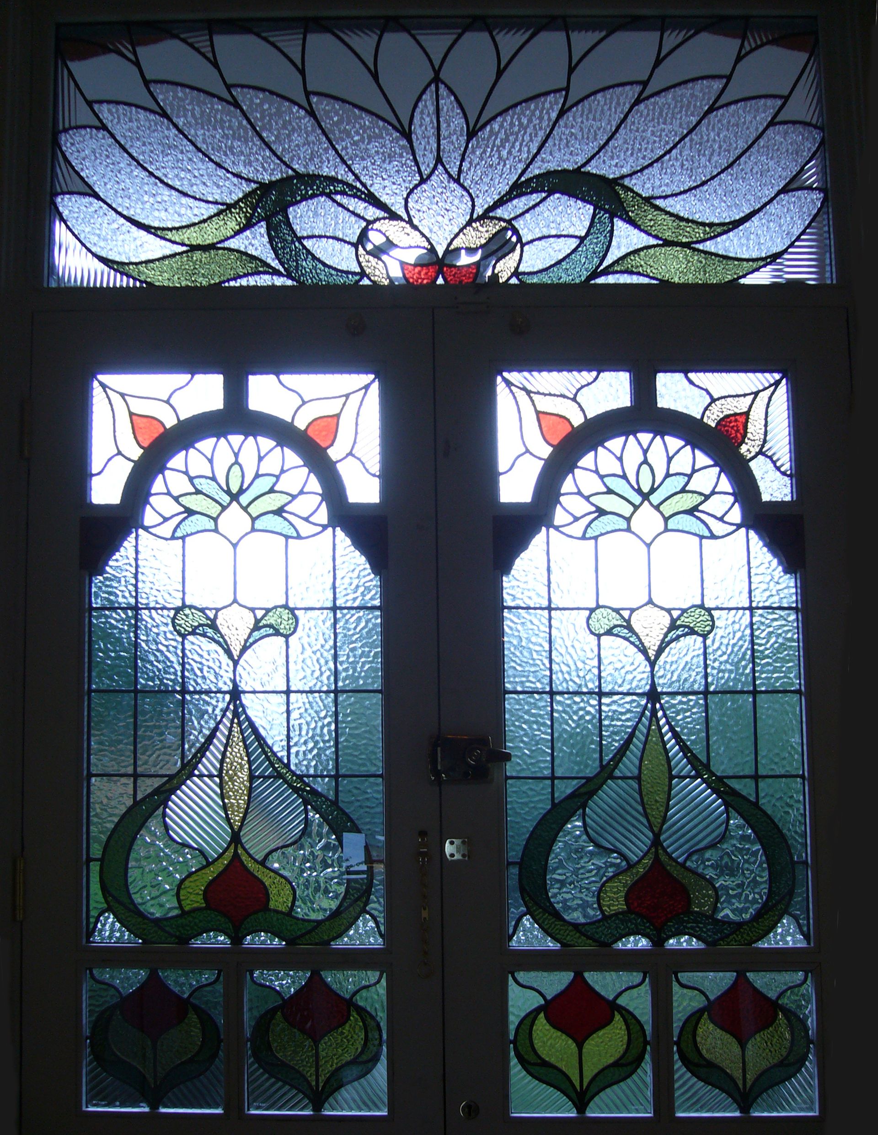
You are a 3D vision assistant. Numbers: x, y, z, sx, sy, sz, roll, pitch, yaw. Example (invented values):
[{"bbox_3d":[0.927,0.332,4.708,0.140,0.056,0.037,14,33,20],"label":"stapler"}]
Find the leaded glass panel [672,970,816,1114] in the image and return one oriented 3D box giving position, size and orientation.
[{"bbox_3d":[0.500,0.778,1.937,0.234,0.231,0.030,0,-4,1],"label":"leaded glass panel"}]

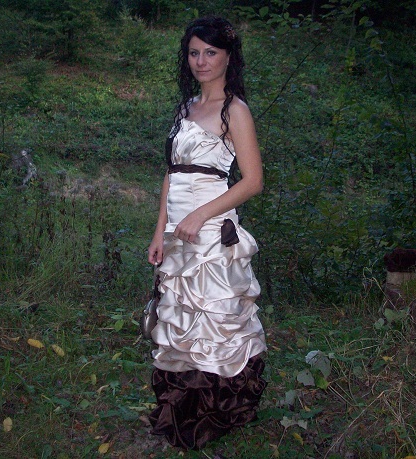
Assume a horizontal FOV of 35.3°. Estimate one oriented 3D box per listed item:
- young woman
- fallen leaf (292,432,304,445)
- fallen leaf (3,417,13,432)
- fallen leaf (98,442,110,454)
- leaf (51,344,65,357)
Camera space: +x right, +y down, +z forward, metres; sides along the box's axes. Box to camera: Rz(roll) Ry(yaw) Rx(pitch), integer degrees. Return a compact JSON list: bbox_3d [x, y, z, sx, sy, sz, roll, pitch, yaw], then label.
[{"bbox_3d":[-0.003,-0.003,2.632,0.490,1.650,0.460,7,10,43],"label":"young woman"},{"bbox_3d":[0.351,0.811,2.540,0.038,0.025,0.080,-3,8,-25],"label":"fallen leaf"},{"bbox_3d":[-0.824,0.802,2.689,0.042,0.022,0.080,0,8,3],"label":"fallen leaf"},{"bbox_3d":[-0.392,0.830,2.478,0.042,0.020,0.075,4,8,28],"label":"fallen leaf"},{"bbox_3d":[-0.808,0.649,3.510,0.050,0.030,0.085,-5,9,-35],"label":"leaf"}]

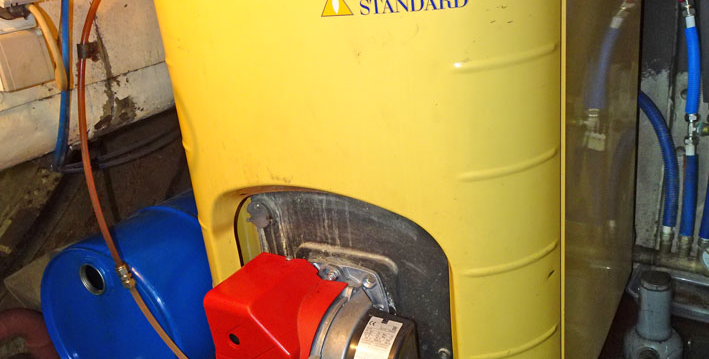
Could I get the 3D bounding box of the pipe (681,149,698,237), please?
[{"bbox_3d":[0.684,0.032,1.340,0.026,0.190,0.026,8,26,33],"label":"pipe"}]

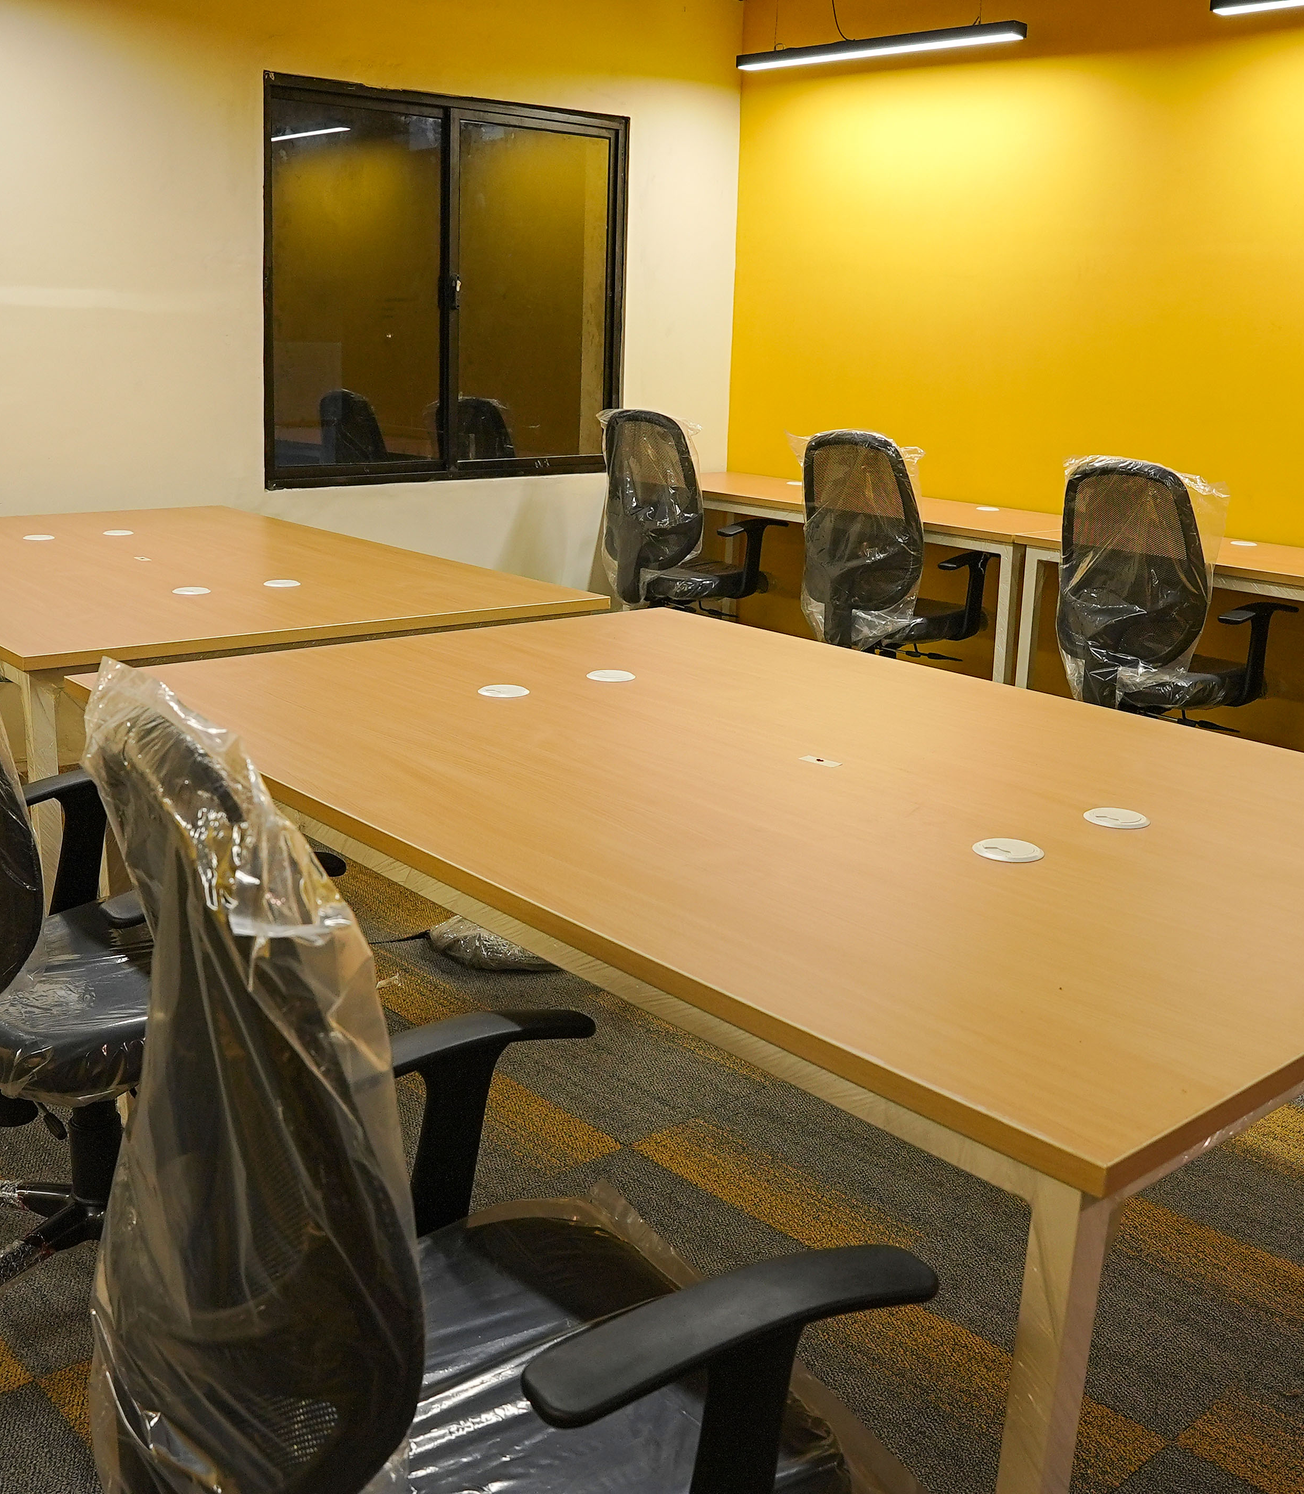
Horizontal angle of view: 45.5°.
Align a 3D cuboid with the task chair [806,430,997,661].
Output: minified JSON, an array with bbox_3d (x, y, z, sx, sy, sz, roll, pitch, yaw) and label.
[{"bbox_3d":[0.745,-0.478,4.957,0.620,1.000,0.620,-11,20,-40],"label":"task chair"}]

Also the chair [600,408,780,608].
[{"bbox_3d":[0.107,-0.650,5.515,0.620,1.000,0.620,-12,20,-42],"label":"chair"}]

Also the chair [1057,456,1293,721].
[{"bbox_3d":[1.349,-0.251,4.190,0.620,1.000,0.620,-8,18,-34],"label":"chair"}]

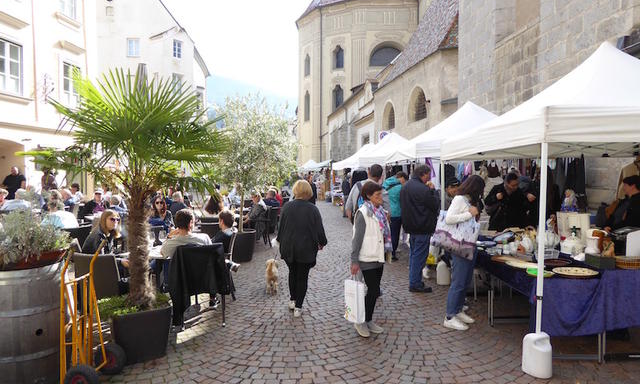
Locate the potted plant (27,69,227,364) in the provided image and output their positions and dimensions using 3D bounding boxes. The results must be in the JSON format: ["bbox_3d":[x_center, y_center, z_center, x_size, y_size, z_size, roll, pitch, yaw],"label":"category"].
[{"bbox_3d":[-1.745,0.175,4.174,1.750,2.500,1.700,-1,2,-38],"label":"potted plant"}]

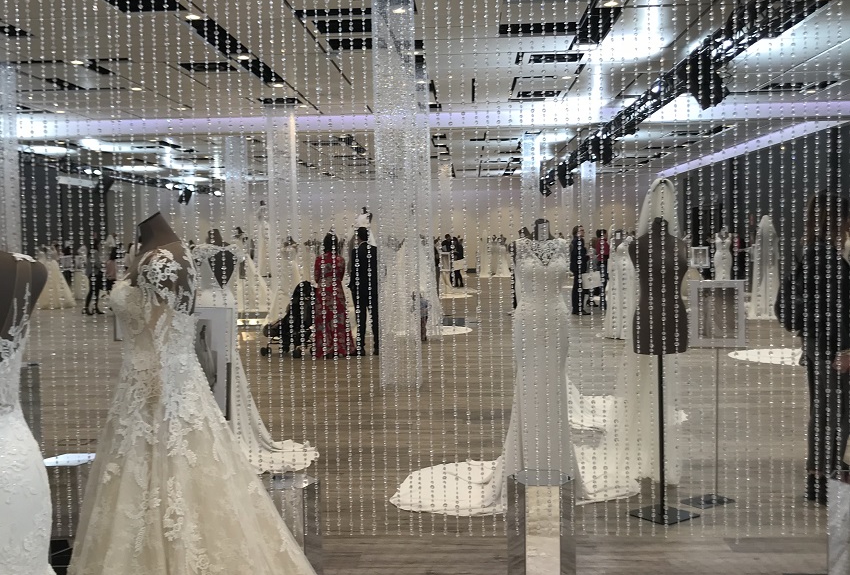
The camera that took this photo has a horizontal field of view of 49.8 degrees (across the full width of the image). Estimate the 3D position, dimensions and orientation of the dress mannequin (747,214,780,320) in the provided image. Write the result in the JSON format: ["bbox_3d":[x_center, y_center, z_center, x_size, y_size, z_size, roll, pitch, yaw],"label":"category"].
[{"bbox_3d":[6.096,-0.372,16.508,0.600,1.850,0.750,0,3,11],"label":"dress mannequin"}]

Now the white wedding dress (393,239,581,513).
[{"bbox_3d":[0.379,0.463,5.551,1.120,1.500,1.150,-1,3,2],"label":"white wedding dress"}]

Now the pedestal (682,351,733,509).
[{"bbox_3d":[1.589,0.771,5.152,0.270,0.880,0.165,-3,3,-31],"label":"pedestal"}]

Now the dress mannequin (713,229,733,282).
[{"bbox_3d":[5.313,-0.233,16.314,0.420,1.620,0.420,0,3,11],"label":"dress mannequin"}]

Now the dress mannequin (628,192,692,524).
[{"bbox_3d":[1.278,0.419,4.899,0.360,1.620,0.290,-3,3,-27],"label":"dress mannequin"}]

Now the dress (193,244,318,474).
[{"bbox_3d":[-1.242,0.445,6.500,0.880,1.500,1.120,-3,3,-27],"label":"dress"}]

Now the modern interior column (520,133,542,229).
[{"bbox_3d":[2.608,-1.754,22.442,0.450,4.136,0.450,-1,3,3],"label":"modern interior column"}]

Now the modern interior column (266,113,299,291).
[{"bbox_3d":[-2.779,-1.417,17.748,0.450,4.136,0.450,-1,3,3],"label":"modern interior column"}]

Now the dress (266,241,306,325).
[{"bbox_3d":[-2.529,-0.044,16.617,0.800,1.500,0.850,-1,3,-6],"label":"dress"}]

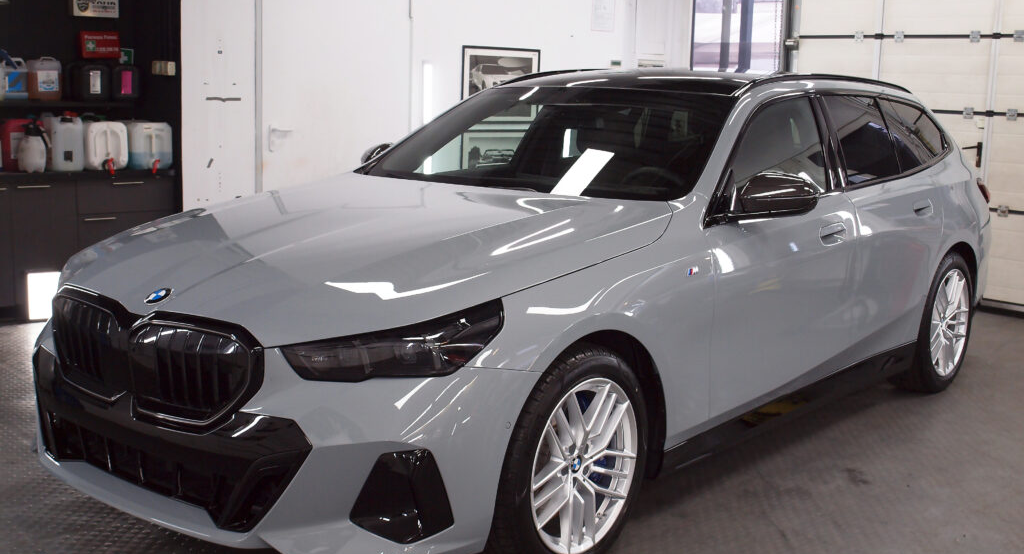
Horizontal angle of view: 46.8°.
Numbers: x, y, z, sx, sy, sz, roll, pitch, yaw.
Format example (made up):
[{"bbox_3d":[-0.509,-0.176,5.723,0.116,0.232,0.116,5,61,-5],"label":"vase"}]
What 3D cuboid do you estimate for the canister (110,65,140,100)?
[{"bbox_3d":[-2.357,-1.192,7.214,0.160,0.225,0.165,-4,11,-29],"label":"canister"}]

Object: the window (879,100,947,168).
[{"bbox_3d":[1.948,-0.691,5.736,0.070,0.345,0.770,-14,-2,37],"label":"window"}]

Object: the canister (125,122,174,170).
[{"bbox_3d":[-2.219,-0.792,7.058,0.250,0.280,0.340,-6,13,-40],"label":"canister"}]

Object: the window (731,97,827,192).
[{"bbox_3d":[0.972,-0.483,4.380,0.060,0.420,0.920,-28,-11,39],"label":"window"}]

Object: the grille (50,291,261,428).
[{"bbox_3d":[-1.009,0.229,3.314,0.930,0.335,0.140,9,12,38],"label":"grille"}]

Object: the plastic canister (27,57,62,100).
[{"bbox_3d":[-2.690,-1.144,6.811,0.160,0.240,0.145,-6,13,-40],"label":"plastic canister"}]

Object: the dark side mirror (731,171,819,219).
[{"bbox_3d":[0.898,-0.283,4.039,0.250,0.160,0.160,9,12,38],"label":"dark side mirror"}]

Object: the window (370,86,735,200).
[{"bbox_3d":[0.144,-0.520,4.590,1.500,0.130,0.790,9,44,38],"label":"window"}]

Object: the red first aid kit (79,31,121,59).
[{"bbox_3d":[-2.480,-1.389,7.098,0.230,0.156,0.075,-6,13,-40],"label":"red first aid kit"}]

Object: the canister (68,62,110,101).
[{"bbox_3d":[-2.500,-1.158,7.010,0.170,0.220,0.200,-6,13,-40],"label":"canister"}]

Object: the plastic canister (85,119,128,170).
[{"bbox_3d":[-2.470,-0.794,7.048,0.245,0.290,0.380,-6,12,-37],"label":"plastic canister"}]

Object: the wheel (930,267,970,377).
[{"bbox_3d":[2.064,0.215,5.838,0.200,0.529,0.529,10,13,39],"label":"wheel"}]

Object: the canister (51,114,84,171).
[{"bbox_3d":[-2.606,-0.794,6.926,0.185,0.335,0.220,-3,11,-25],"label":"canister"}]

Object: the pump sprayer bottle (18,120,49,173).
[{"bbox_3d":[-2.732,-0.748,6.758,0.175,0.300,0.145,-7,12,-41],"label":"pump sprayer bottle"}]

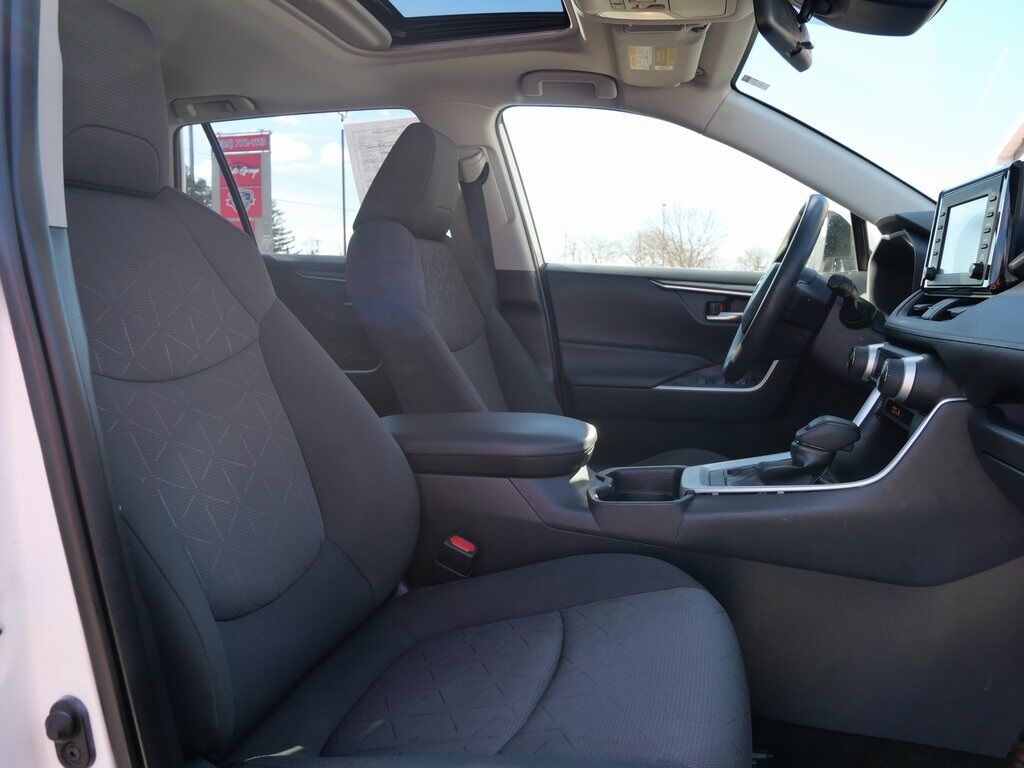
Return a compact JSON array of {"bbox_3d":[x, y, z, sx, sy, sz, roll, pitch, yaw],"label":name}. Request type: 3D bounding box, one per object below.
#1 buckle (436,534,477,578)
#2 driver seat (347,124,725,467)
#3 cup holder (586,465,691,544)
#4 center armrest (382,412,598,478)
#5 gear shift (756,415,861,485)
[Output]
[{"bbox_3d":[-0.075,0.242,0.962,0.043,0.052,0.026,23,12,10],"label":"buckle"},{"bbox_3d":[0.074,-0.036,1.421,0.740,0.970,0.530,1,8,14],"label":"driver seat"},{"bbox_3d":[0.188,0.178,1.027,0.135,0.080,0.200,1,8,14],"label":"cup holder"},{"bbox_3d":[-0.055,0.087,1.086,0.375,0.068,0.200,1,8,14],"label":"center armrest"},{"bbox_3d":[0.402,0.087,0.961,0.130,0.096,0.070,1,8,14],"label":"gear shift"}]

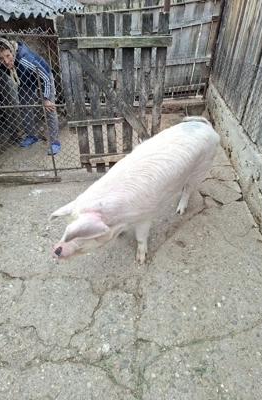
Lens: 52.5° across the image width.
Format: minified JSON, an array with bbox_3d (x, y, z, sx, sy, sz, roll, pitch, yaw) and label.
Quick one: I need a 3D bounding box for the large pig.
[{"bbox_3d":[0.107,-0.040,1.900,0.450,0.770,1.530,29,47,31],"label":"large pig"}]

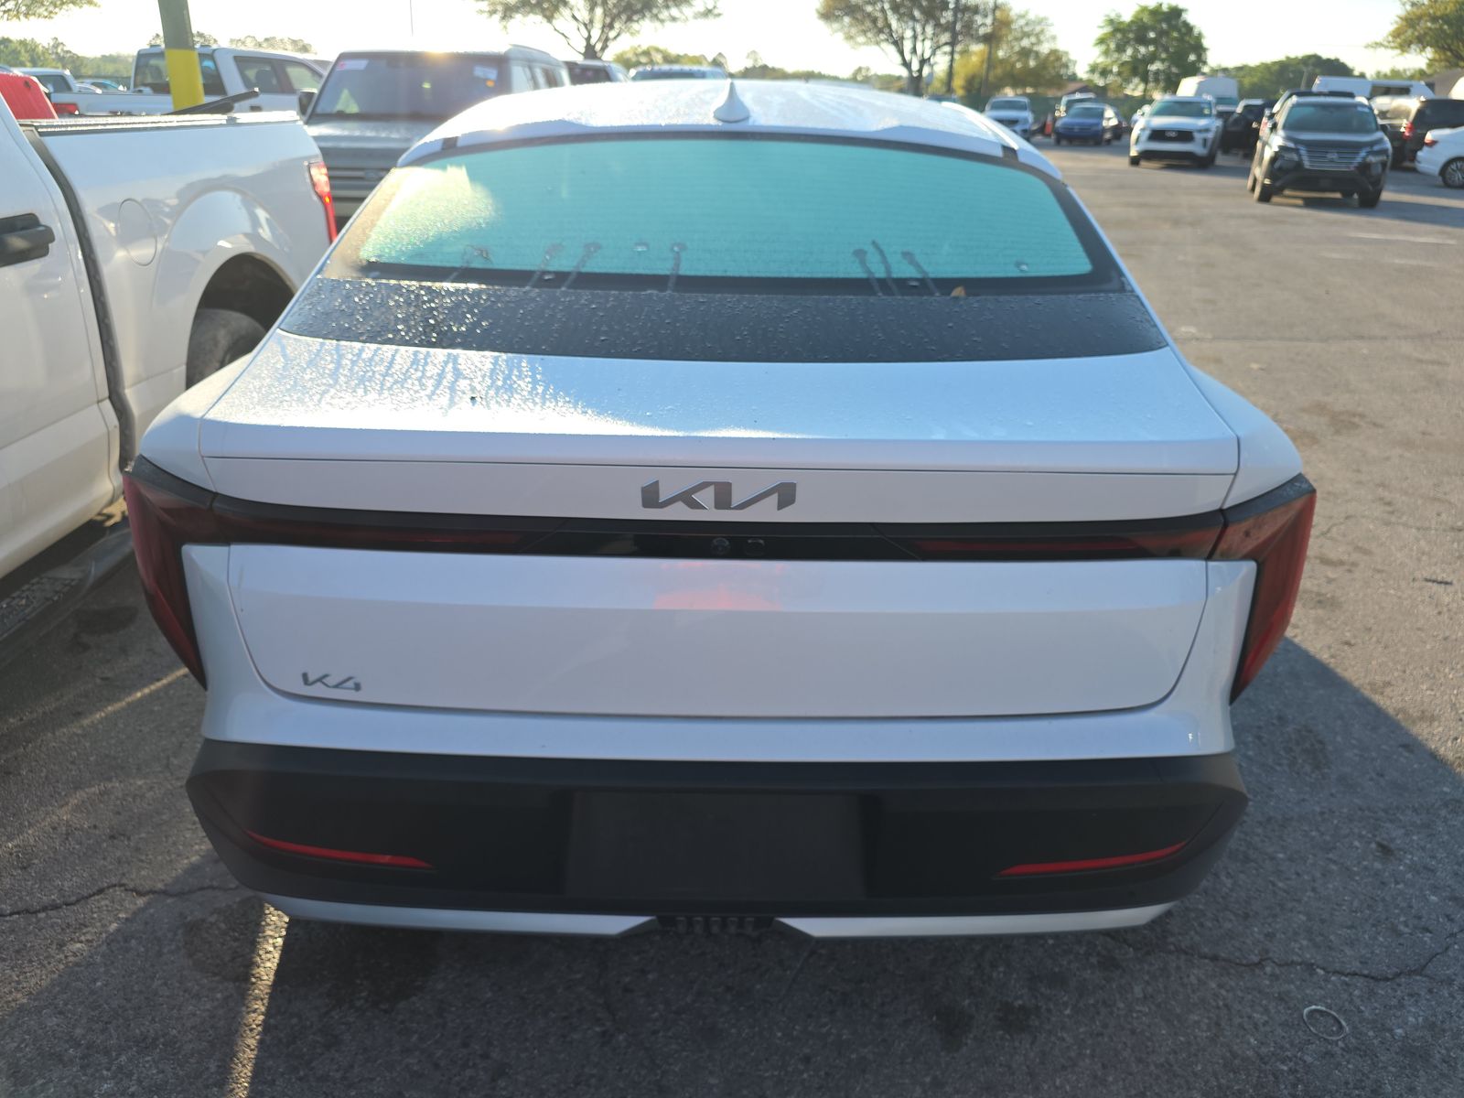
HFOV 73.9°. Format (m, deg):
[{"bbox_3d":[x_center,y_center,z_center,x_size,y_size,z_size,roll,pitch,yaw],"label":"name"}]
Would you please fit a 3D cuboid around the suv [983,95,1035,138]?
[{"bbox_3d":[11.832,-18.334,41.337,1.880,1.700,4.650,7,26,13],"label":"suv"}]

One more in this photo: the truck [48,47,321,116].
[{"bbox_3d":[-7.240,-6.180,14.172,2.020,1.940,5.950,12,27,22],"label":"truck"}]

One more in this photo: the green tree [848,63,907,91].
[{"bbox_3d":[16.110,-50.444,106.544,6.400,4.900,5.500,4,25,6],"label":"green tree"}]

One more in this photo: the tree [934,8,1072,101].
[{"bbox_3d":[17.145,-30.115,60.843,8.600,6.800,7.600,7,26,13],"label":"tree"}]

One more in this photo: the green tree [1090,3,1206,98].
[{"bbox_3d":[25.747,-30.142,60.759,7.400,7.200,7.000,10,26,18],"label":"green tree"}]

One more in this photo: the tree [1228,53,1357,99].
[{"bbox_3d":[50.036,-40.457,85.537,11.500,5.700,9.500,13,28,24],"label":"tree"}]

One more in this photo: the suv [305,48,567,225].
[{"bbox_3d":[-2.593,-3.737,9.148,1.920,1.760,4.950,1,25,0],"label":"suv"}]

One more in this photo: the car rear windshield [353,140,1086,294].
[{"bbox_3d":[-0.006,-0.615,1.777,1.300,0.140,0.610,1,47,0],"label":"car rear windshield"}]

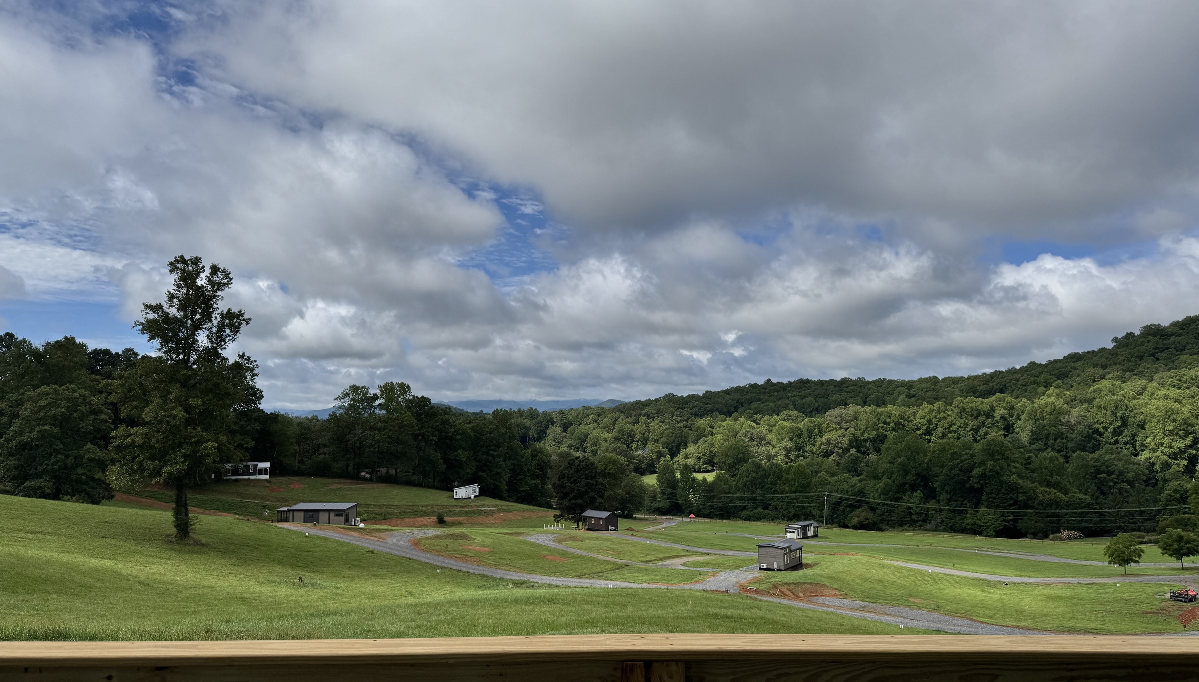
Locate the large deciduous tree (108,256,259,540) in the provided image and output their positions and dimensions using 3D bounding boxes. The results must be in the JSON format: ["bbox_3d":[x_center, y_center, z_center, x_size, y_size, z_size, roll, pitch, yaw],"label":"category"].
[{"bbox_3d":[-33.019,4.559,66.000,11.000,22.500,10.600,2,-5,-27],"label":"large deciduous tree"}]

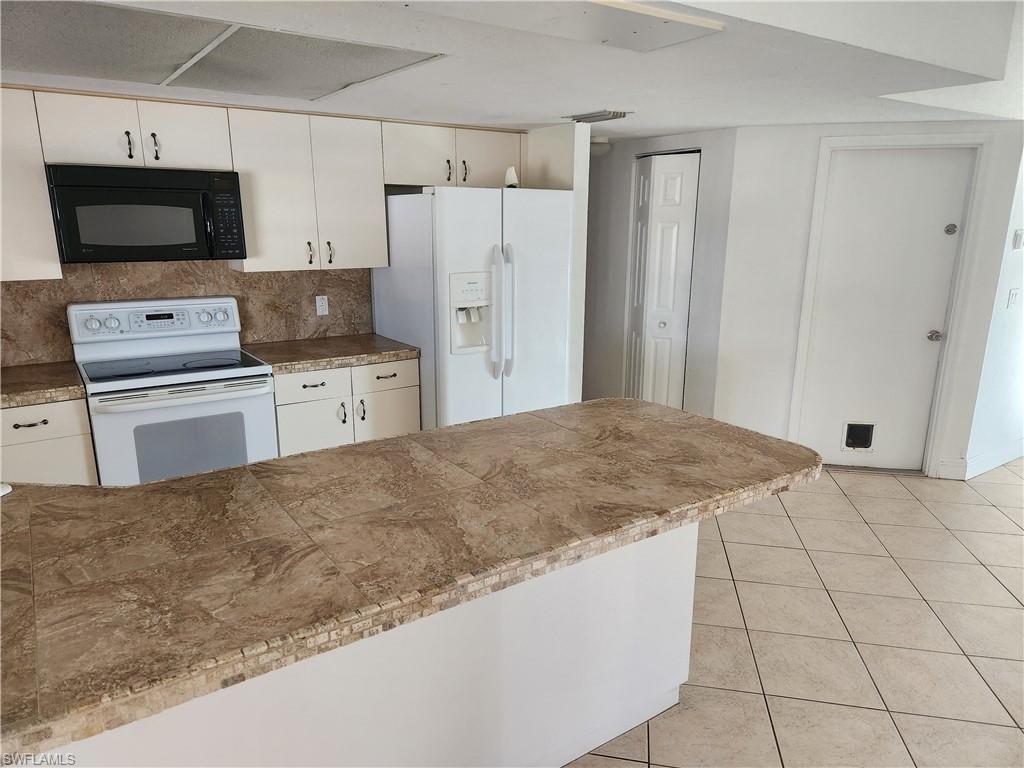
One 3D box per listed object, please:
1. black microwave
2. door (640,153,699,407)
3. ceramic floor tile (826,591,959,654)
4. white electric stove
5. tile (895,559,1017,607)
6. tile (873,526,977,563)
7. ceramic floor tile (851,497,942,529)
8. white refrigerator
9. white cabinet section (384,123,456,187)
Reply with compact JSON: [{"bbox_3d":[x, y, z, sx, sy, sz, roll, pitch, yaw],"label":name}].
[{"bbox_3d":[-1.733,-0.805,3.255,0.760,0.408,0.400,-8,16,-32],"label":"black microwave"},{"bbox_3d":[1.108,-0.553,4.830,0.310,2.030,0.034,8,16,29],"label":"door"},{"bbox_3d":[1.577,0.987,2.835,0.396,0.010,0.396,3,14,11],"label":"ceramic floor tile"},{"bbox_3d":[-1.651,0.216,3.383,0.762,1.195,0.690,-8,16,-32],"label":"white electric stove"},{"bbox_3d":[2.064,0.924,3.169,0.403,0.010,0.397,3,14,10],"label":"tile"},{"bbox_3d":[2.120,0.824,3.522,0.396,0.010,0.396,3,14,11],"label":"tile"},{"bbox_3d":[2.205,0.740,3.924,0.403,0.010,0.397,3,14,10],"label":"ceramic floor tile"},{"bbox_3d":[-0.228,-0.249,4.106,0.904,1.764,0.797,-9,17,-35],"label":"white refrigerator"},{"bbox_3d":[-0.602,-1.313,3.954,0.454,0.323,0.330,-9,16,-33],"label":"white cabinet section"}]

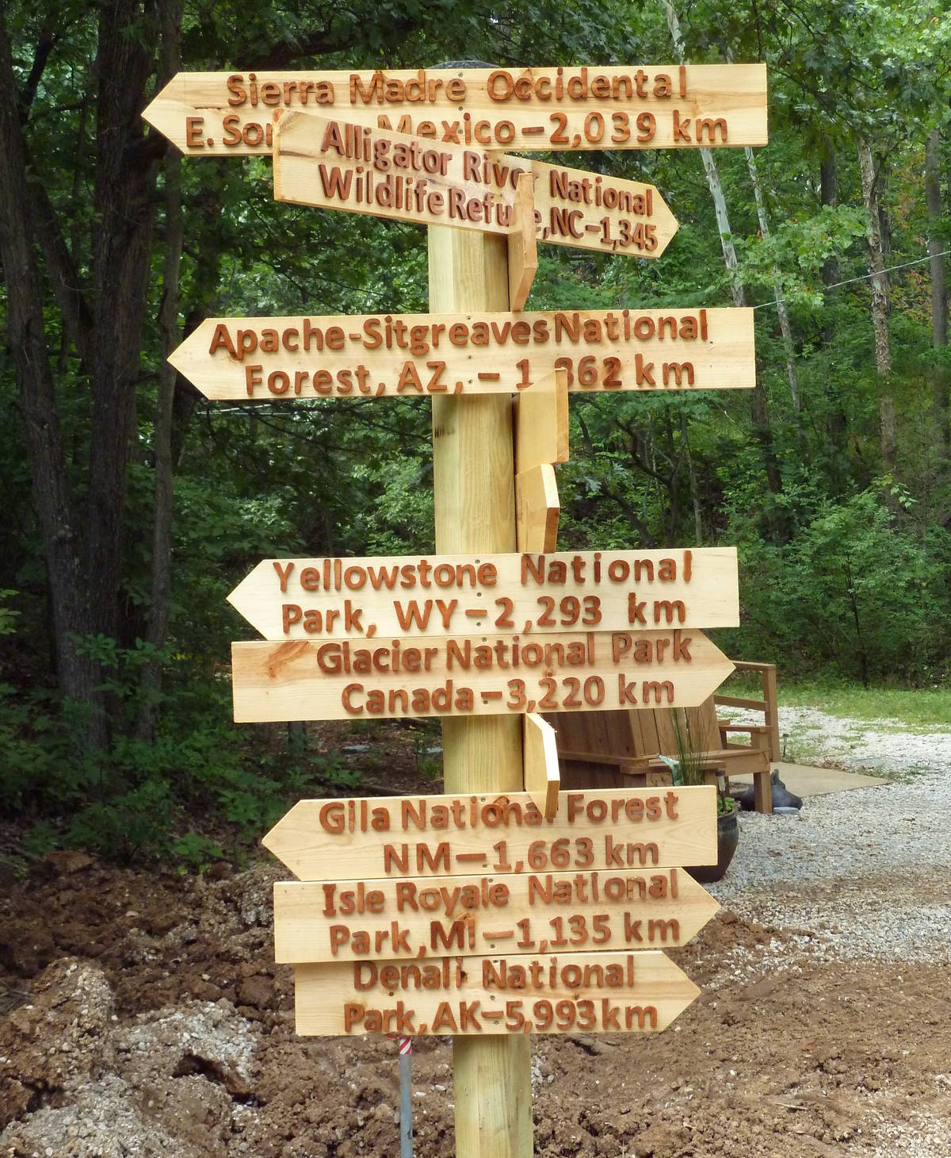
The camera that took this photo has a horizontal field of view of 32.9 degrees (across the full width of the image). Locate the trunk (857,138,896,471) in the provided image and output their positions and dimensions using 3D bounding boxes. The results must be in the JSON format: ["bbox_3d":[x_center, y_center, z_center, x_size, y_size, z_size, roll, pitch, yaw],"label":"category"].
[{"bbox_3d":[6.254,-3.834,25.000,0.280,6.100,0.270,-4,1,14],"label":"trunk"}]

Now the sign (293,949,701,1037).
[{"bbox_3d":[0.044,0.739,2.870,0.722,0.140,0.028,0,2,-3],"label":"sign"}]

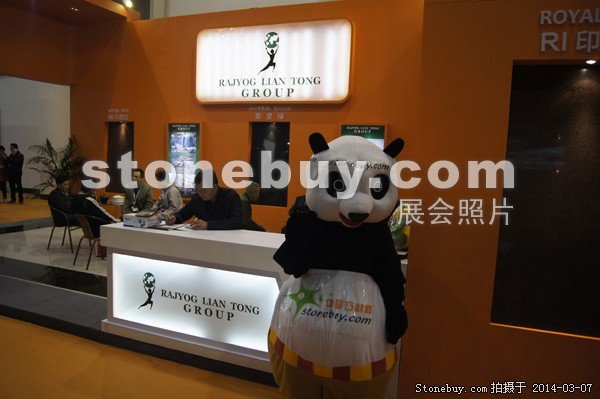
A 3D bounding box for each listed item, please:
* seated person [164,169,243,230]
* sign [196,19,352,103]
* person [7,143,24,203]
[{"bbox_3d":[-0.878,0.480,4.243,0.630,1.460,0.620,6,7,33],"label":"seated person"},{"bbox_3d":[-0.554,-2.504,8.385,3.180,1.420,0.140,5,6,22],"label":"sign"},{"bbox_3d":[-8.173,-0.741,12.897,0.480,1.740,0.340,5,6,24],"label":"person"}]

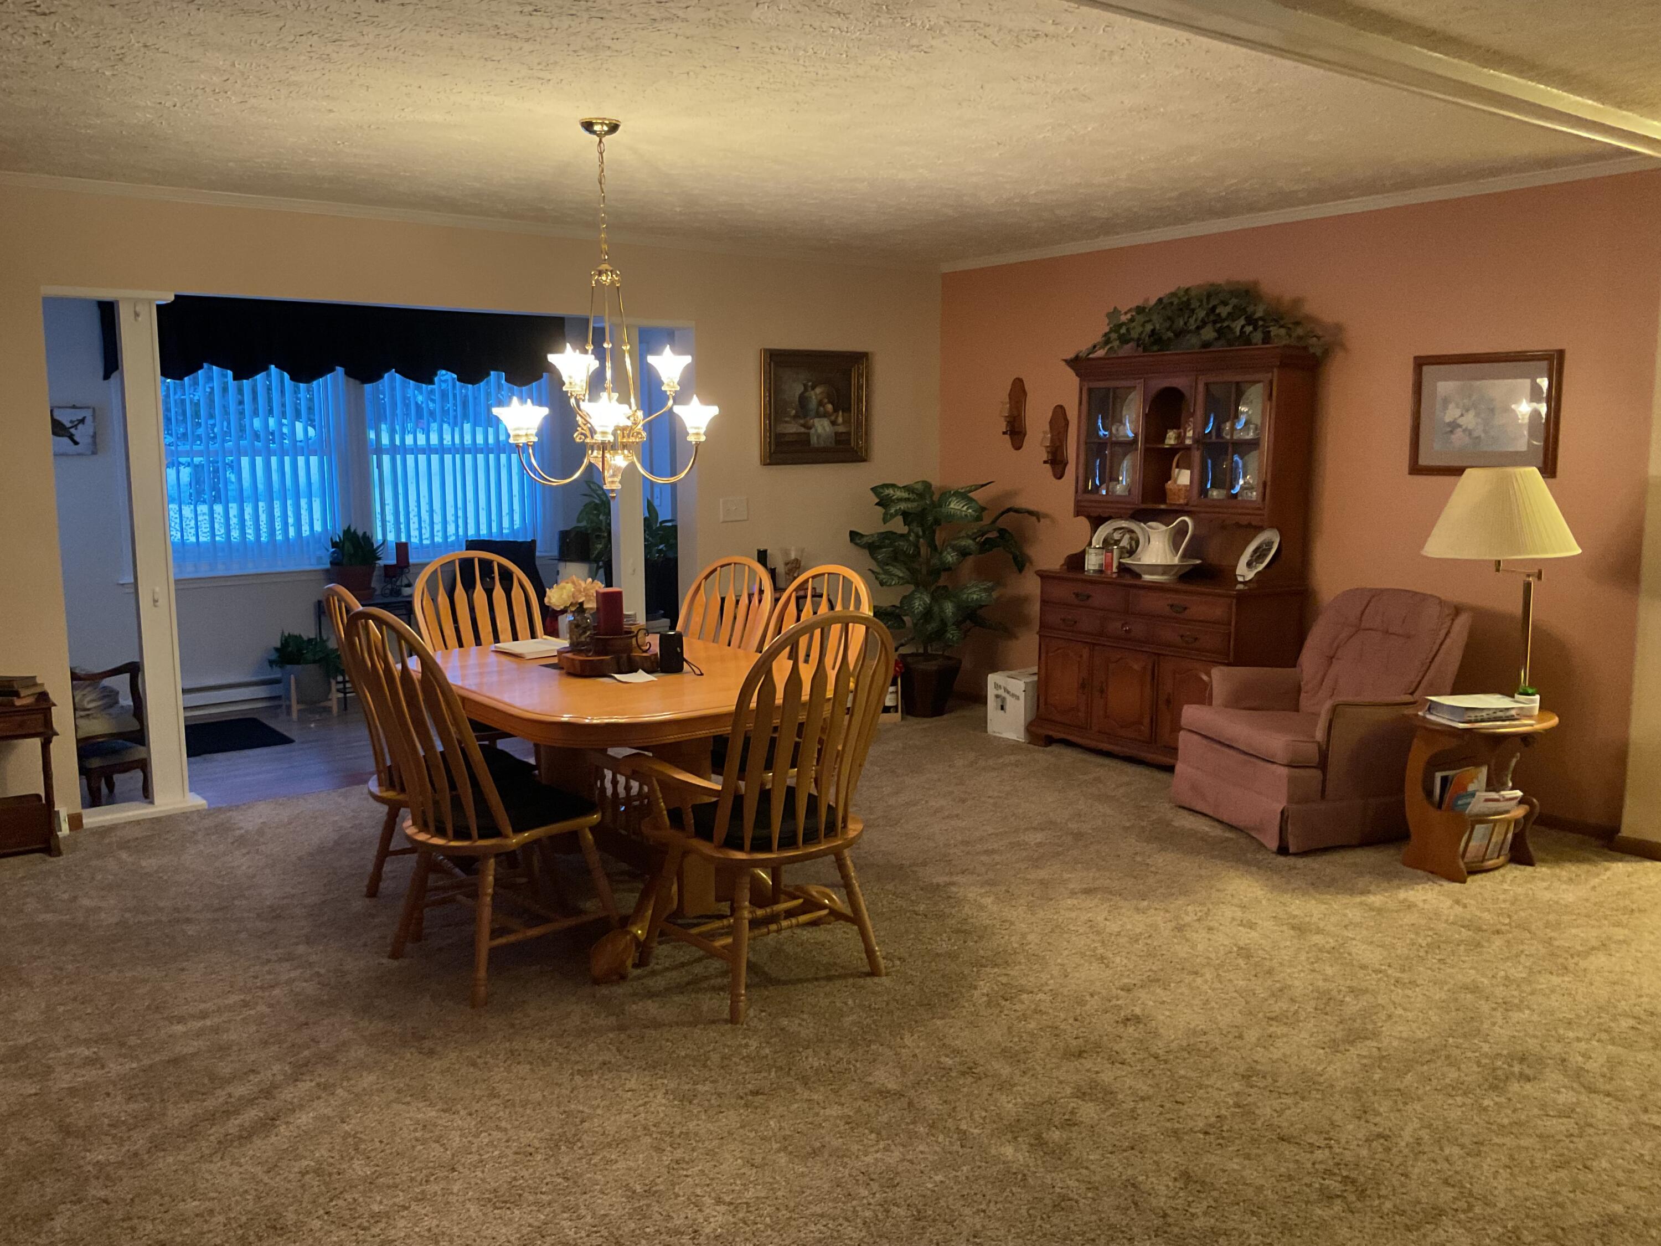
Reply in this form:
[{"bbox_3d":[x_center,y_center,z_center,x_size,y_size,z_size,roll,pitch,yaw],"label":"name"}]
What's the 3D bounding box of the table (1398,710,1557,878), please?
[{"bbox_3d":[2.223,0.579,4.791,0.585,0.530,0.440,-6,9,-36],"label":"table"}]

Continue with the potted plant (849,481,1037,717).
[{"bbox_3d":[0.551,-0.120,7.399,0.840,1.240,0.840,-6,9,-36],"label":"potted plant"}]

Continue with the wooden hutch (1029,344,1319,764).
[{"bbox_3d":[1.529,-0.283,6.325,0.500,1.845,1.200,-6,9,-37],"label":"wooden hutch"}]

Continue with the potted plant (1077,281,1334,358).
[{"bbox_3d":[1.631,-1.328,6.180,0.290,0.310,1.280,-6,9,-36],"label":"potted plant"}]

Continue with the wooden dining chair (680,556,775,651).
[{"bbox_3d":[-0.559,0.307,4.959,0.640,1.050,0.530,-7,10,-40],"label":"wooden dining chair"}]

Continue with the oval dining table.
[{"bbox_3d":[-0.646,0.522,4.409,1.120,0.760,1.530,-6,9,-36],"label":"oval dining table"}]

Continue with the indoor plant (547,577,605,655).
[{"bbox_3d":[-0.805,-0.035,4.422,0.175,0.250,0.185,0,7,0],"label":"indoor plant"}]

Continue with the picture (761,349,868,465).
[{"bbox_3d":[-0.074,-1.127,7.289,0.675,0.583,0.040,-6,9,-36],"label":"picture"}]

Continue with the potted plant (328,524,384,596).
[{"bbox_3d":[-2.671,-0.347,7.830,0.330,0.410,0.310,-6,9,-37],"label":"potted plant"}]

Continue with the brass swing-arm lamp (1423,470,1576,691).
[{"bbox_3d":[2.298,-0.117,4.788,0.540,0.850,0.540,-6,9,-36],"label":"brass swing-arm lamp"}]

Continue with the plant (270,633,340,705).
[{"bbox_3d":[-2.827,0.259,7.571,0.410,0.440,0.390,-6,9,-37],"label":"plant"}]

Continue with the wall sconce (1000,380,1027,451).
[{"bbox_3d":[0.940,-1.094,7.308,0.120,0.380,0.140,-6,9,-36],"label":"wall sconce"}]

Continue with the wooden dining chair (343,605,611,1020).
[{"bbox_3d":[-0.958,0.450,3.884,0.660,1.050,0.520,-7,10,-43],"label":"wooden dining chair"}]

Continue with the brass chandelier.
[{"bbox_3d":[-0.688,-0.957,4.256,0.680,1.120,0.680,0,7,0],"label":"brass chandelier"}]

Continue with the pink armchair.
[{"bbox_3d":[1.892,0.313,5.393,0.840,0.900,0.720,-3,8,-20],"label":"pink armchair"}]

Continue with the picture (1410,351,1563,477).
[{"bbox_3d":[2.510,-0.798,5.360,0.030,0.470,0.590,-6,9,-37],"label":"picture"}]

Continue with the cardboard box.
[{"bbox_3d":[1.015,0.407,6.993,0.350,0.300,0.267,-6,9,-36],"label":"cardboard box"}]

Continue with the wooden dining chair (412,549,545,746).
[{"bbox_3d":[-1.216,0.269,5.274,0.600,1.050,0.650,-6,9,-38],"label":"wooden dining chair"}]

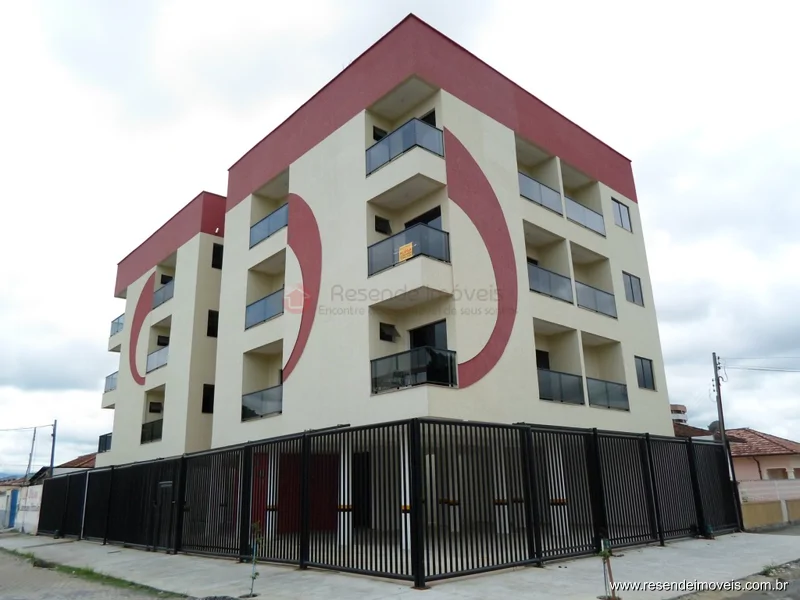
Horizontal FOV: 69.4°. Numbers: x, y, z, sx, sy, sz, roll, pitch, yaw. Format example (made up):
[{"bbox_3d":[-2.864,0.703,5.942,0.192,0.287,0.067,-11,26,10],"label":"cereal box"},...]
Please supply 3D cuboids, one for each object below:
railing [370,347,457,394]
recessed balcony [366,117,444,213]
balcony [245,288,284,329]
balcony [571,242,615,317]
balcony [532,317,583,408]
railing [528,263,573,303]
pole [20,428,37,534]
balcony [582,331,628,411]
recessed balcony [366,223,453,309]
[{"bbox_3d":[0.280,1.663,12.878,0.943,0.798,1.884,13,-23,-40],"label":"railing"},{"bbox_3d":[0.140,-3.426,14.887,0.953,1.541,1.916,14,-23,-40],"label":"recessed balcony"},{"bbox_3d":[-4.186,0.314,18.002,0.064,0.777,2.387,13,-23,-40],"label":"balcony"},{"bbox_3d":[5.878,-0.492,18.585,2.348,2.122,0.900,14,-23,-40],"label":"balcony"},{"bbox_3d":[3.939,1.776,15.623,2.080,2.103,0.955,13,-23,-40],"label":"balcony"},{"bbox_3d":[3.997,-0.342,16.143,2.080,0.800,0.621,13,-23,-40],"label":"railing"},{"bbox_3d":[-17.753,8.617,27.694,0.160,4.814,0.160,14,-23,-40],"label":"pole"},{"bbox_3d":[5.725,2.201,17.158,2.258,2.103,0.955,13,-23,-40],"label":"balcony"},{"bbox_3d":[0.218,-0.700,13.883,0.972,1.554,1.902,13,-23,-40],"label":"recessed balcony"}]

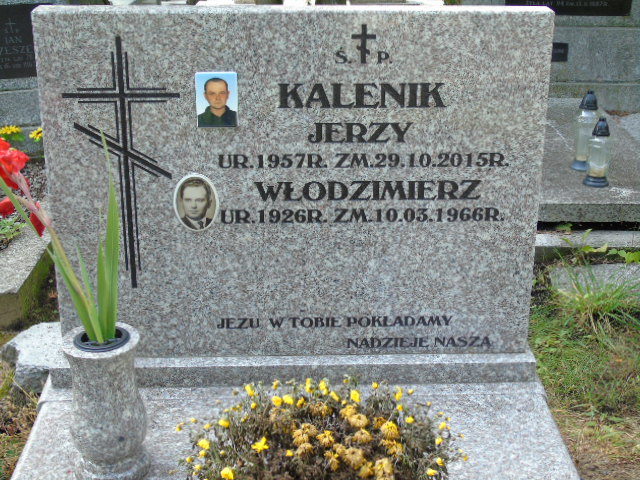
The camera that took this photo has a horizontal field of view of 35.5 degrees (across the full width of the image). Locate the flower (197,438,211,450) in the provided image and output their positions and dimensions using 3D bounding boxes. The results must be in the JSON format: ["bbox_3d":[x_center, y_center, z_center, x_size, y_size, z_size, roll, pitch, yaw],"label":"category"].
[{"bbox_3d":[-0.203,0.356,1.737,0.024,0.019,0.022,0,23,0],"label":"flower"}]

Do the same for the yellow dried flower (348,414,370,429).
[{"bbox_3d":[0.062,0.285,1.567,0.035,0.019,0.035,0,23,-2],"label":"yellow dried flower"}]

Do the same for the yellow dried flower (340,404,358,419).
[{"bbox_3d":[0.047,0.274,1.594,0.031,0.018,0.031,0,23,-2],"label":"yellow dried flower"}]

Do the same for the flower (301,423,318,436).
[{"bbox_3d":[-0.018,0.326,1.720,0.030,0.021,0.027,0,23,0],"label":"flower"}]

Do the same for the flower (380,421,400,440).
[{"bbox_3d":[0.109,0.295,1.545,0.031,0.026,0.031,0,23,-2],"label":"flower"}]

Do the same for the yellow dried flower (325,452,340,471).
[{"bbox_3d":[0.021,0.362,1.638,0.025,0.032,0.030,0,23,0],"label":"yellow dried flower"}]

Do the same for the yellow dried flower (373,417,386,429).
[{"bbox_3d":[0.104,0.318,1.740,0.024,0.019,0.022,0,23,0],"label":"yellow dried flower"}]

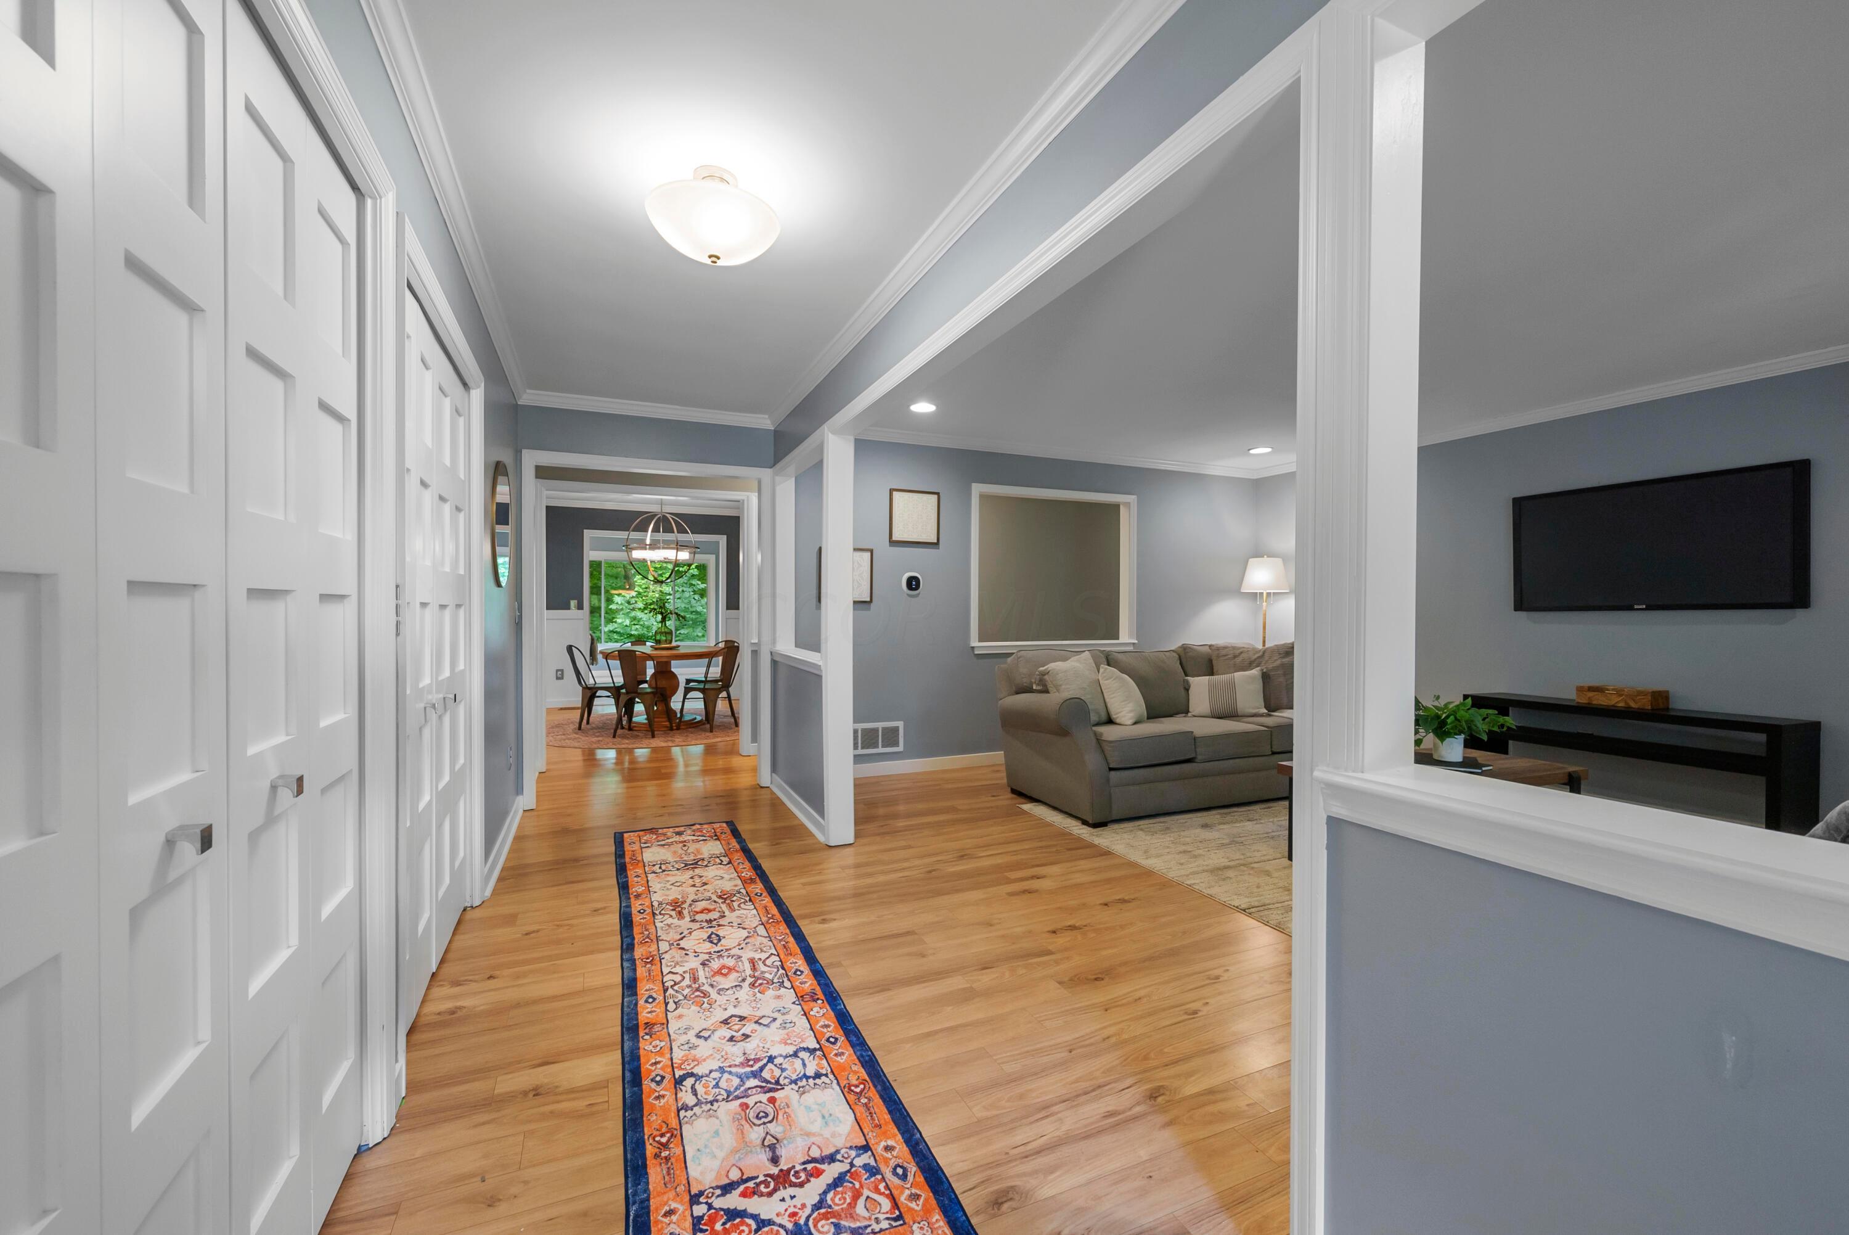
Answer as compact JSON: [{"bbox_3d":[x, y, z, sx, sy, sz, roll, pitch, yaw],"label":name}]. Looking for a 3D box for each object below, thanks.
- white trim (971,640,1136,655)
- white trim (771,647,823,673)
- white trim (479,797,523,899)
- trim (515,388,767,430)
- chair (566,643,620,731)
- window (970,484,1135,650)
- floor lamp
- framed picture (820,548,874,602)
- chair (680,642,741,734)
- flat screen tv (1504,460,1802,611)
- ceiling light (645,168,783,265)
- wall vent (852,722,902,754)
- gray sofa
[{"bbox_3d":[1.074,0.229,5.685,1.555,0.085,0.060,0,0,-24],"label":"white trim"},{"bbox_3d":[-0.698,0.234,4.221,0.165,0.076,1.270,0,1,-24],"label":"white trim"},{"bbox_3d":[-2.067,1.081,3.551,0.022,0.107,1.390,0,1,-24],"label":"white trim"},{"bbox_3d":[-1.665,-1.277,4.454,1.492,0.082,0.055,0,1,-24],"label":"trim"},{"bbox_3d":[-3.302,0.703,7.311,0.520,0.830,0.440,0,0,-13],"label":"chair"},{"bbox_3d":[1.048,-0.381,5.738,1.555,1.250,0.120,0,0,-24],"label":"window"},{"bbox_3d":[2.923,0.306,6.174,0.374,1.653,0.374,0,1,-24],"label":"floor lamp"},{"bbox_3d":[-0.531,-0.290,4.994,0.390,0.387,0.025,0,1,-24],"label":"framed picture"},{"bbox_3d":[-2.147,0.703,7.217,0.480,0.830,0.430,0,0,26],"label":"chair"},{"bbox_3d":[4.069,-0.402,4.065,0.080,0.720,1.245,0,0,-24],"label":"flat screen tv"},{"bbox_3d":[-0.616,-1.164,2.111,0.380,0.255,0.380,0,1,-24],"label":"ceiling light"},{"bbox_3d":[-0.376,0.860,5.084,0.500,0.215,0.020,0,1,-24],"label":"wall vent"},{"bbox_3d":[1.845,0.676,4.785,2.880,0.890,0.970,0,0,-24],"label":"gray sofa"}]

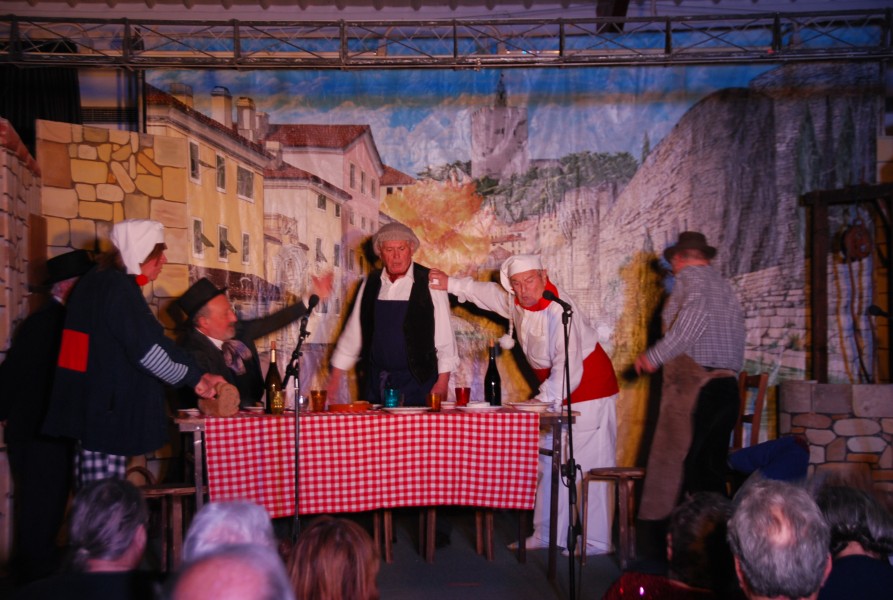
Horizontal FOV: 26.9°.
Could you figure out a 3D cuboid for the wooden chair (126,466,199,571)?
[{"bbox_3d":[-1.230,1.050,8.250,0.340,0.470,0.340,0,-1,-18],"label":"wooden chair"}]

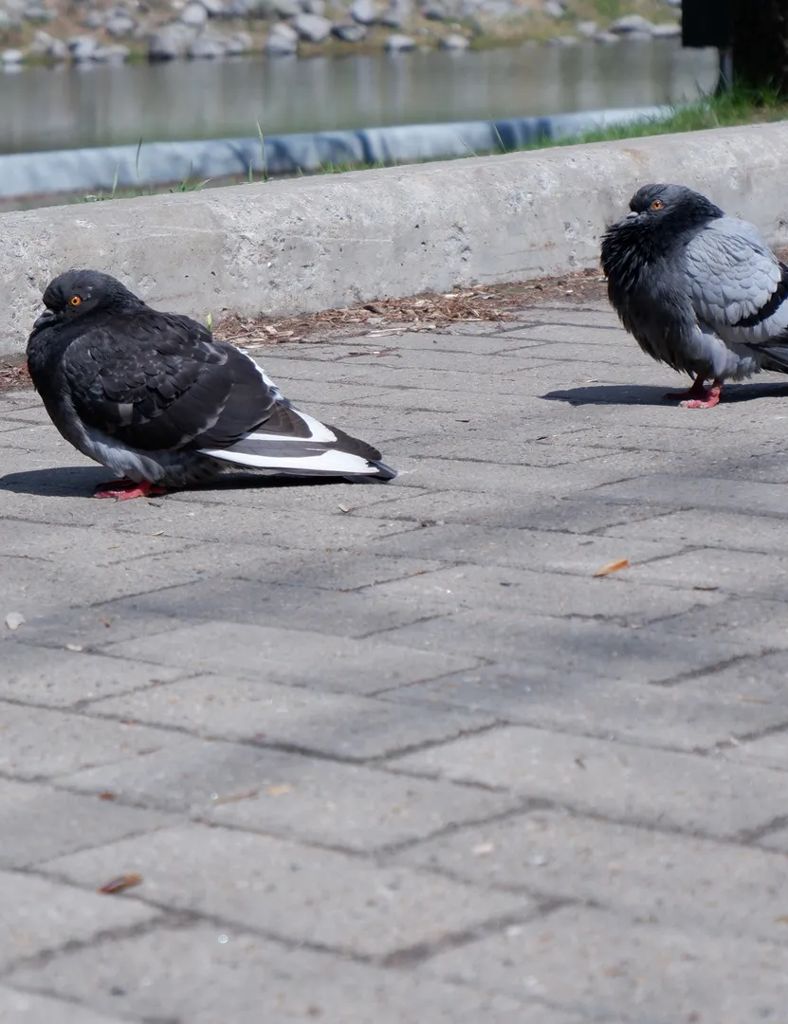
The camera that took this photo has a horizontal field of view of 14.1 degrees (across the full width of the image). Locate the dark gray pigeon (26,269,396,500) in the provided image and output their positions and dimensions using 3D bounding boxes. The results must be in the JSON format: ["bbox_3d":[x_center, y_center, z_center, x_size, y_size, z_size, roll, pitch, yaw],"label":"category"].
[{"bbox_3d":[-0.135,-0.095,2.274,0.262,0.160,0.120,-2,10,-6],"label":"dark gray pigeon"}]

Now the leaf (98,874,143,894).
[{"bbox_3d":[-0.111,0.151,1.293,0.021,0.004,0.008,-8,12,-33],"label":"leaf"}]

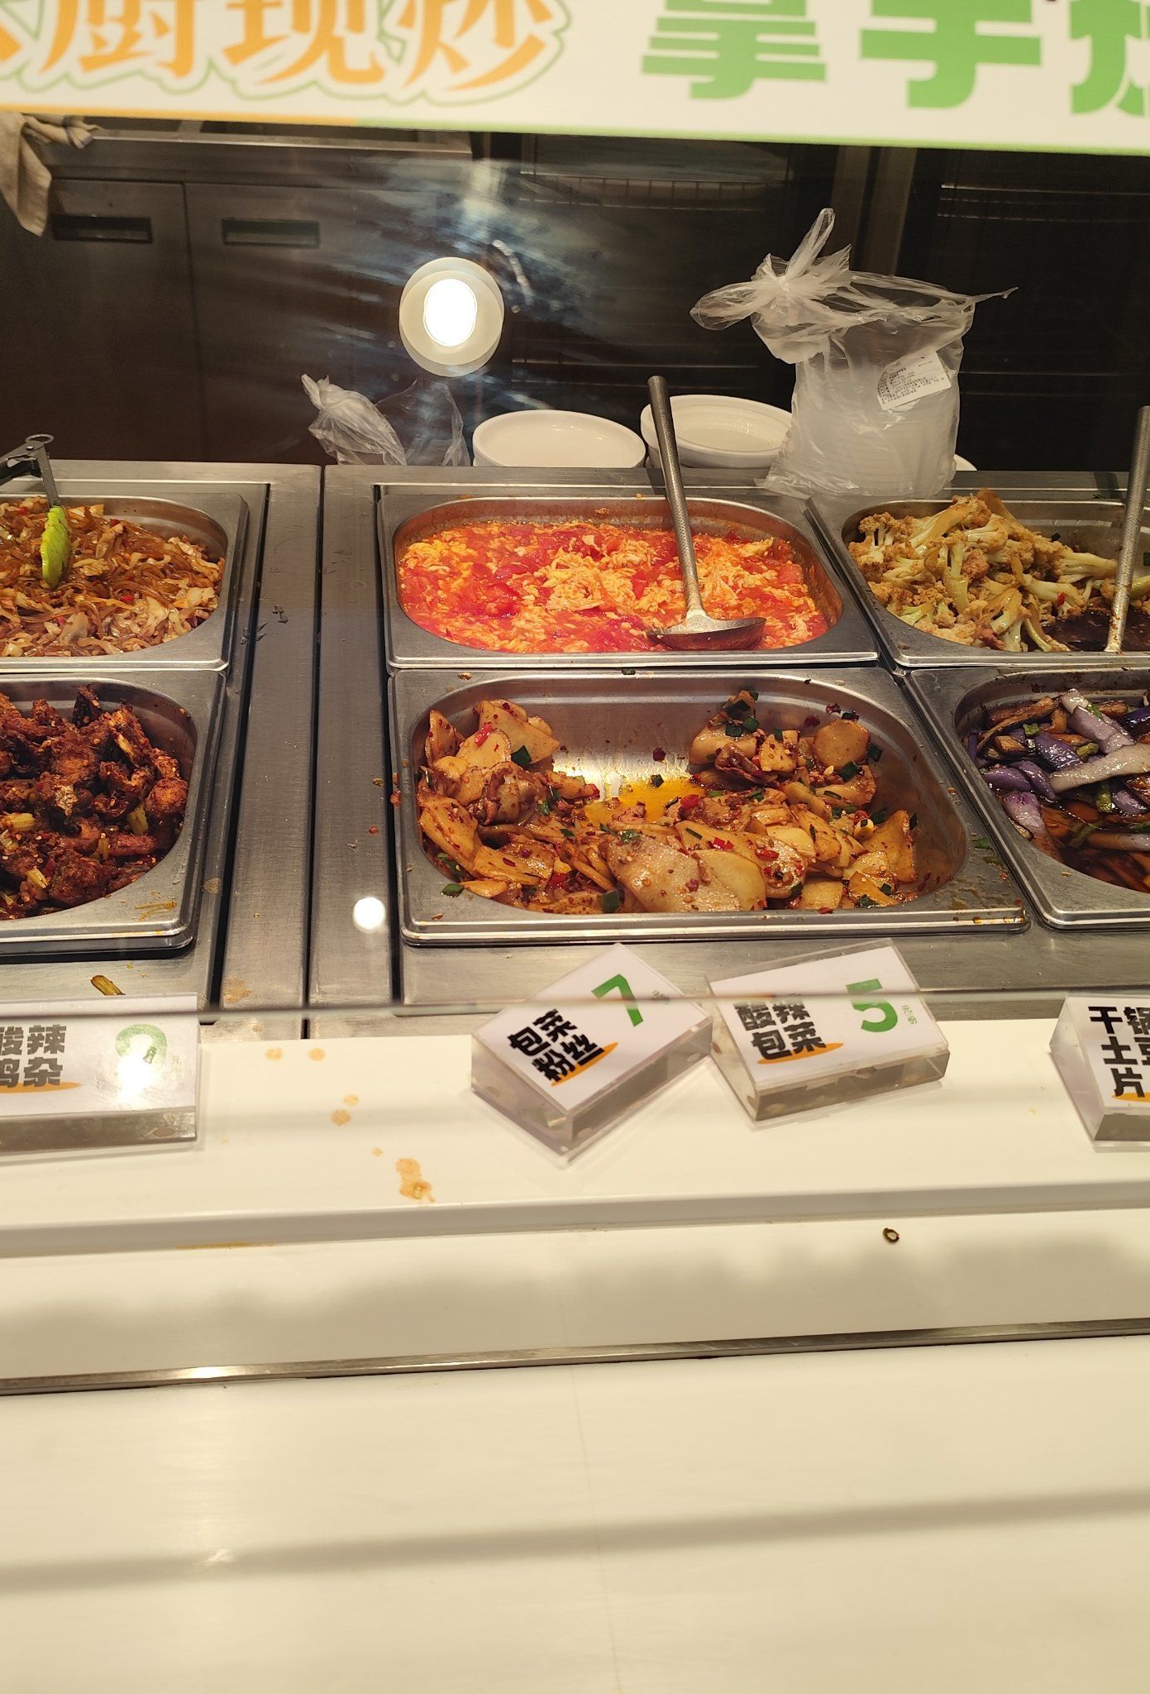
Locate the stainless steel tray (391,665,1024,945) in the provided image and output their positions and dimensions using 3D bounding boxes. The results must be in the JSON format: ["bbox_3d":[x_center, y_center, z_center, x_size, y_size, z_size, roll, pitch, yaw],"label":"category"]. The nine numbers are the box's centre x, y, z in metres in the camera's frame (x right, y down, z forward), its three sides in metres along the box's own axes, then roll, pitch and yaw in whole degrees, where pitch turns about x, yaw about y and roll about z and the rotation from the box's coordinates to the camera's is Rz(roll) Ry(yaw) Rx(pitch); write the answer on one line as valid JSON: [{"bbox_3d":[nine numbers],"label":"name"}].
[{"bbox_3d":[0.058,-0.007,0.882,0.325,0.075,0.265,-1,36,-7],"label":"stainless steel tray"}]

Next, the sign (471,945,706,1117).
[{"bbox_3d":[0.009,0.088,0.670,0.059,0.031,0.094,32,45,33],"label":"sign"}]

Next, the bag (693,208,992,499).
[{"bbox_3d":[0.209,-0.402,1.208,0.245,0.215,0.160,-1,36,-7],"label":"bag"}]

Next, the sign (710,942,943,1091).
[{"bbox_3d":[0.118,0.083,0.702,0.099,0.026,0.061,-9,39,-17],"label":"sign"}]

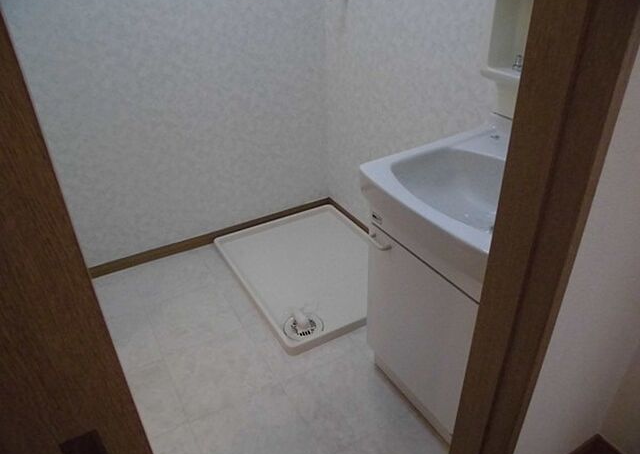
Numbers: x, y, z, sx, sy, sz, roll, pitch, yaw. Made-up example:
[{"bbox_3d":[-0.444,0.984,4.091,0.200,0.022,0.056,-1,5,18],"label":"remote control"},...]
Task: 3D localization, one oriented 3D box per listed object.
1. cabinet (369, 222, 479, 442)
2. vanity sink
[{"bbox_3d":[0.453,0.275,1.308,0.448,0.542,0.508,-18,35,-24],"label":"cabinet"},{"bbox_3d":[0.416,-0.040,1.104,0.502,0.212,0.524,-18,35,-24],"label":"vanity sink"}]

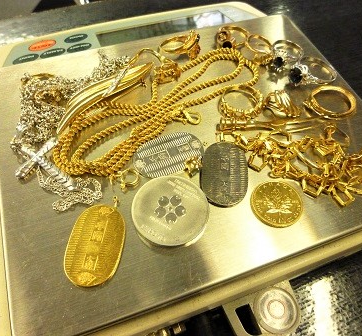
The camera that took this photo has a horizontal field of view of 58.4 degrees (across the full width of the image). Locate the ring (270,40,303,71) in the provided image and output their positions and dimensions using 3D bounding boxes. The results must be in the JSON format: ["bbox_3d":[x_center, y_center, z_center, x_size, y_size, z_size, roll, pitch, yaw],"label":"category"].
[{"bbox_3d":[0.056,-0.061,0.175,0.018,0.006,0.022,29,59,14],"label":"ring"}]

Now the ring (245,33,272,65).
[{"bbox_3d":[0.043,-0.065,0.176,0.017,0.006,0.023,4,58,-1],"label":"ring"}]

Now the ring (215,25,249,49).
[{"bbox_3d":[0.028,-0.072,0.179,0.020,0.007,0.018,-36,67,-25],"label":"ring"}]

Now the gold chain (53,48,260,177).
[{"bbox_3d":[-0.006,-0.030,0.150,0.112,0.007,0.036,-32,65,-21],"label":"gold chain"}]

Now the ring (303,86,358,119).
[{"bbox_3d":[0.074,-0.032,0.159,0.021,0.005,0.020,3,56,-5],"label":"ring"}]

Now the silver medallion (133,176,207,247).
[{"bbox_3d":[-0.004,0.017,0.123,0.029,0.003,0.029,2,58,-3],"label":"silver medallion"}]

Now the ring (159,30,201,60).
[{"bbox_3d":[0.000,-0.065,0.170,0.021,0.011,0.018,-21,54,-7],"label":"ring"}]

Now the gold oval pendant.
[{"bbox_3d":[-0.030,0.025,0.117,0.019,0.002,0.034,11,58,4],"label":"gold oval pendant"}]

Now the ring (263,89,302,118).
[{"bbox_3d":[0.048,-0.030,0.154,0.014,0.009,0.018,-30,65,-19],"label":"ring"}]

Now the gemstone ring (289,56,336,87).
[{"bbox_3d":[0.069,-0.050,0.167,0.026,0.008,0.021,-14,59,-23],"label":"gemstone ring"}]

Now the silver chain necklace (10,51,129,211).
[{"bbox_3d":[-0.054,-0.023,0.142,0.050,0.009,0.089,5,58,-1],"label":"silver chain necklace"}]

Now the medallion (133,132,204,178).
[{"bbox_3d":[-0.005,-0.005,0.140,0.031,0.002,0.021,-18,62,-14],"label":"medallion"}]

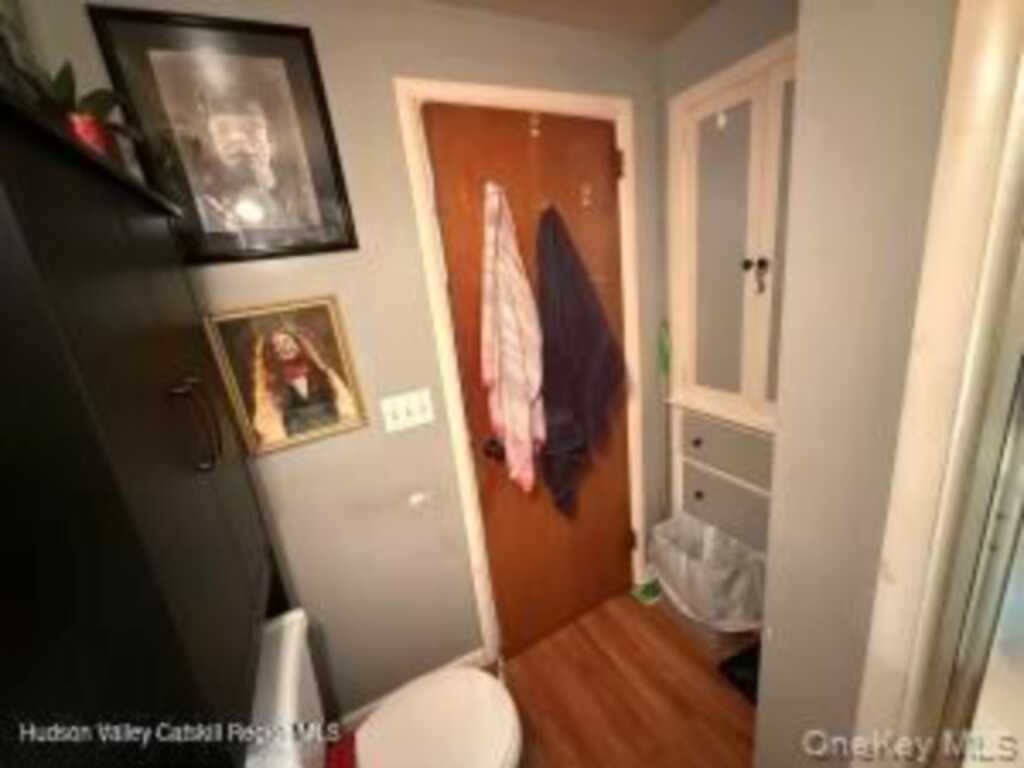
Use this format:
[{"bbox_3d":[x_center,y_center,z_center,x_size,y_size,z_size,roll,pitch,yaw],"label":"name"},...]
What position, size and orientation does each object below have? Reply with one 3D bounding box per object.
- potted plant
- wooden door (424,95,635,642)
[{"bbox_3d":[-0.724,-0.436,0.712,0.140,0.160,0.140,-14,17,-25],"label":"potted plant"},{"bbox_3d":[0.160,0.081,1.624,0.715,2.030,0.037,-14,17,-25],"label":"wooden door"}]

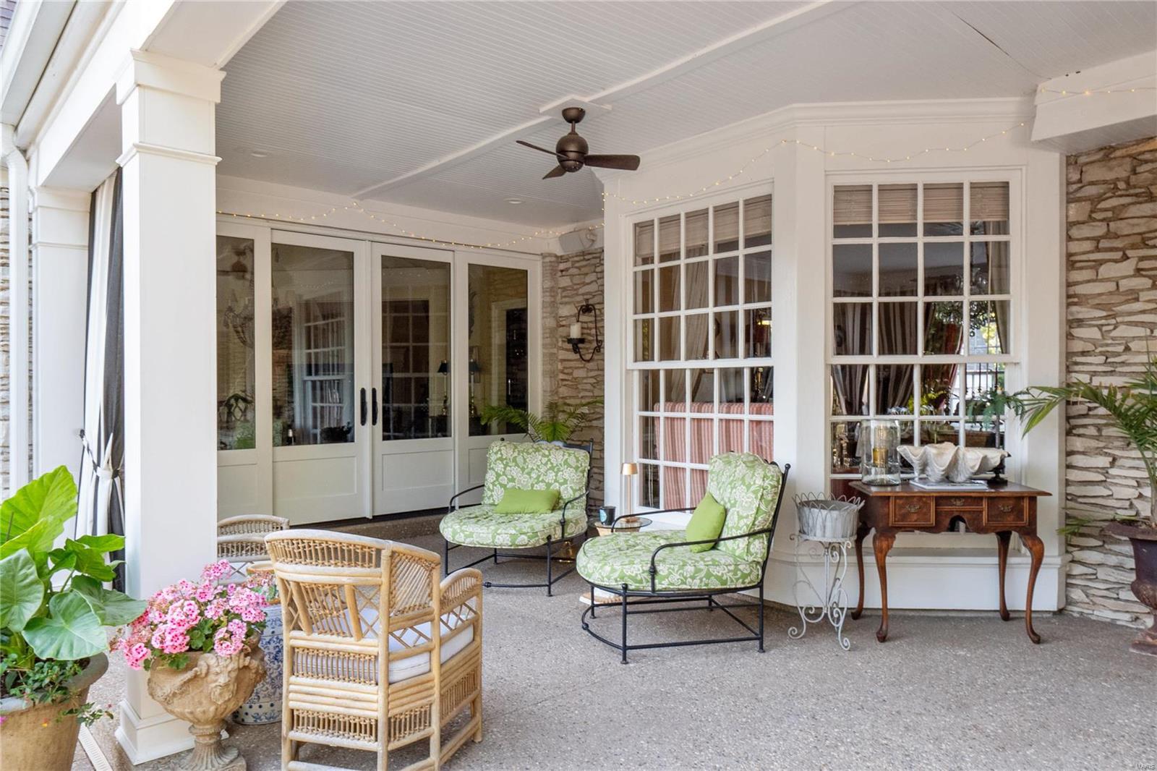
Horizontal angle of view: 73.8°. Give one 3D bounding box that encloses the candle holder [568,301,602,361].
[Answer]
[{"bbox_3d":[0.002,-0.513,7.435,0.220,0.580,0.350,0,0,-41],"label":"candle holder"}]

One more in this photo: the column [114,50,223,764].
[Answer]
[{"bbox_3d":[-1.535,0.073,2.880,0.310,2.460,0.310,0,0,43],"label":"column"}]

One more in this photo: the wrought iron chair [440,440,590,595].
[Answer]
[{"bbox_3d":[-0.400,0.835,5.230,0.810,0.930,0.960,0,0,20],"label":"wrought iron chair"}]

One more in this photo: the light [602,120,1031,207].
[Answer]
[{"bbox_3d":[1.235,-1.384,4.768,2.700,0.240,0.560,0,0,29],"label":"light"}]

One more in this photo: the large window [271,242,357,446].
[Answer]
[{"bbox_3d":[-2.127,-0.319,6.212,0.690,1.600,0.050,0,0,-41],"label":"large window"}]

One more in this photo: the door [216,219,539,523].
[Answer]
[{"bbox_3d":[-1.785,-0.067,6.552,3.640,2.380,0.120,0,0,-41],"label":"door"}]

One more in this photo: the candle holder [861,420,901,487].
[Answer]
[{"bbox_3d":[1.657,0.361,4.220,0.208,0.345,0.208,0,0,3],"label":"candle holder"}]

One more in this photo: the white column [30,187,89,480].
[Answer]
[{"bbox_3d":[-3.163,0.072,4.717,0.310,2.461,0.310,0,0,-41],"label":"white column"}]

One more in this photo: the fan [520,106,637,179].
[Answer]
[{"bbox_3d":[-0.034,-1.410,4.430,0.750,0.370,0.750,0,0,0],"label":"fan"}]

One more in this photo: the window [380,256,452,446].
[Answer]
[{"bbox_3d":[-1.466,-0.334,7.020,0.720,1.660,0.060,0,0,-41],"label":"window"}]

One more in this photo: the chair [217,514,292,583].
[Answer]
[{"bbox_3d":[-1.670,0.905,3.580,0.620,0.800,0.640,0,0,-18],"label":"chair"}]

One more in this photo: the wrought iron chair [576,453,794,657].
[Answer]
[{"bbox_3d":[0.495,0.832,4.060,0.960,0.930,0.810,0,0,-12],"label":"wrought iron chair"}]

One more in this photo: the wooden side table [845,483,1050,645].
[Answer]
[{"bbox_3d":[1.940,0.920,4.110,0.900,0.755,0.450,0,0,3],"label":"wooden side table"}]

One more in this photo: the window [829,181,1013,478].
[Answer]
[{"bbox_3d":[2.000,-0.166,4.501,1.050,2.050,0.100,0,0,4],"label":"window"}]

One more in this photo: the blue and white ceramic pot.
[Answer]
[{"bbox_3d":[-1.283,1.079,3.120,0.290,0.445,0.290,0,0,0],"label":"blue and white ceramic pot"}]

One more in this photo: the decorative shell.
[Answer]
[{"bbox_3d":[2.063,0.423,4.250,0.570,0.205,0.320,0,0,4],"label":"decorative shell"}]

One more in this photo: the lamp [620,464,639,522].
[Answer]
[{"bbox_3d":[0.318,0.665,4.830,0.108,0.368,0.108,0,0,0],"label":"lamp"}]

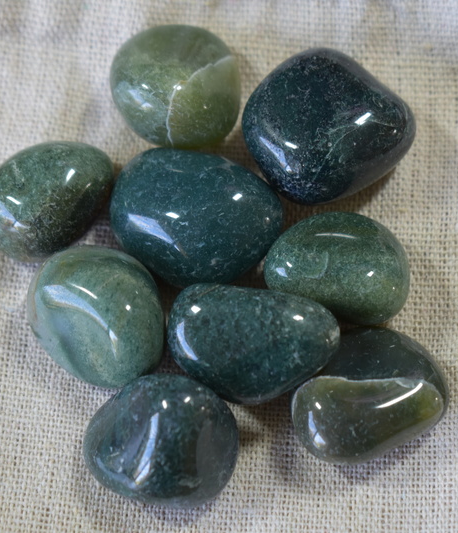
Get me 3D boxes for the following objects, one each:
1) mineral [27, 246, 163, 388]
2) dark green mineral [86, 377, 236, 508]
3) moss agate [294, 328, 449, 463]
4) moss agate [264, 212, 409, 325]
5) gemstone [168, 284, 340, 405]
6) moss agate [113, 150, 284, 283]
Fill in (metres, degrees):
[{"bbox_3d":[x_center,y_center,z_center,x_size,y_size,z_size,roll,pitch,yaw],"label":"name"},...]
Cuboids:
[{"bbox_3d":[-0.021,0.008,0.296,0.020,0.017,0.026,-37,73,-14],"label":"mineral"},{"bbox_3d":[-0.011,0.027,0.287,0.025,0.019,0.021,10,68,4],"label":"dark green mineral"},{"bbox_3d":[0.022,0.021,0.291,0.025,0.017,0.021,-25,70,-10],"label":"moss agate"},{"bbox_3d":[0.018,0.000,0.300,0.024,0.015,0.019,14,69,6],"label":"moss agate"},{"bbox_3d":[0.004,0.012,0.294,0.028,0.017,0.019,4,68,2],"label":"gemstone"},{"bbox_3d":[-0.006,-0.008,0.301,0.029,0.019,0.024,14,69,6],"label":"moss agate"}]

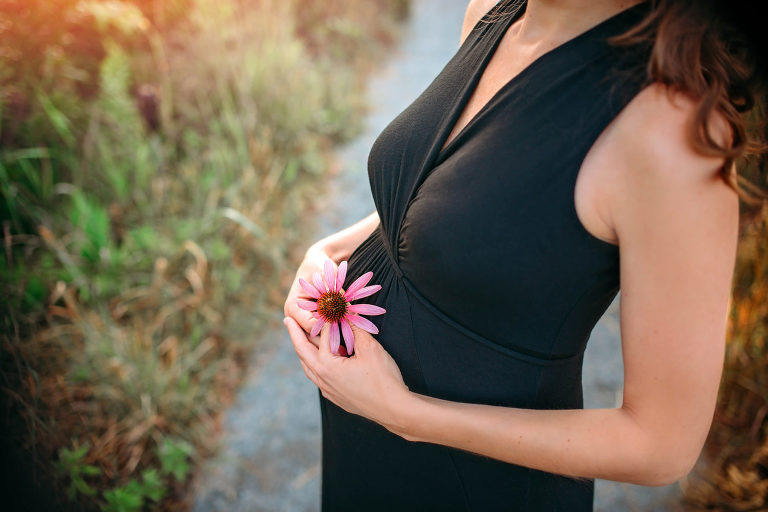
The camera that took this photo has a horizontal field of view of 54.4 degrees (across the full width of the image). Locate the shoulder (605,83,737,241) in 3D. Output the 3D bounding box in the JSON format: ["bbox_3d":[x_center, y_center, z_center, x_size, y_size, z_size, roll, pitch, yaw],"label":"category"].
[{"bbox_3d":[0.251,-0.083,0.660,0.110,0.140,0.105,-9,27,-18],"label":"shoulder"}]

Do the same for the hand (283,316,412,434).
[{"bbox_3d":[-0.033,0.121,0.790,0.160,0.080,0.060,39,16,17],"label":"hand"}]

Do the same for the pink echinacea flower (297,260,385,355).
[{"bbox_3d":[-0.045,0.053,0.775,0.092,0.092,0.035,0,-7,18],"label":"pink echinacea flower"}]

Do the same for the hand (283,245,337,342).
[{"bbox_3d":[-0.076,0.044,0.830,0.060,0.080,0.115,16,57,-12],"label":"hand"}]

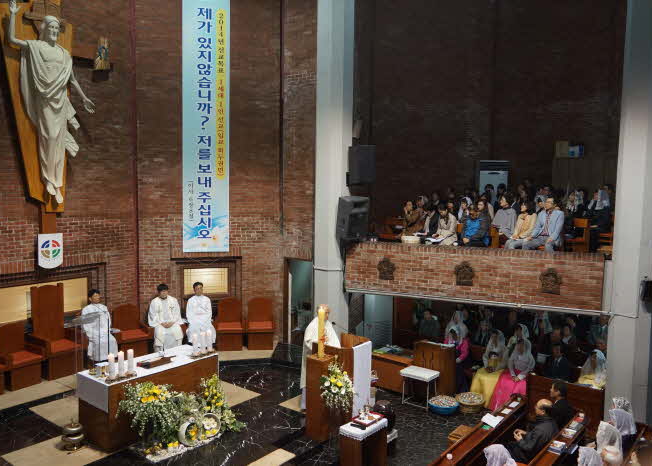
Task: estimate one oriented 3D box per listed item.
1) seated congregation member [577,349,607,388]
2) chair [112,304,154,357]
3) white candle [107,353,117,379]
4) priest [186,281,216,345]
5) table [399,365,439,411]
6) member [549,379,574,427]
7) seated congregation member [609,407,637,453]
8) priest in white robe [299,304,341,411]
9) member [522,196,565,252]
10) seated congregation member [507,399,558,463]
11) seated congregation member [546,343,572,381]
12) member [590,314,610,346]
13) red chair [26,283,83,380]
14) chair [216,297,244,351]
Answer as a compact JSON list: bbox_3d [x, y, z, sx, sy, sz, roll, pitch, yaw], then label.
[{"bbox_3d":[4.334,2.544,8.950,0.550,1.230,0.730,5,6,38],"label":"seated congregation member"},{"bbox_3d":[-3.819,1.919,10.788,0.580,0.930,0.580,-3,6,-37],"label":"chair"},{"bbox_3d":[-2.894,1.803,7.350,0.080,0.320,0.080,-3,6,-37],"label":"white candle"},{"bbox_3d":[-2.505,1.748,10.950,0.580,1.340,0.750,-1,5,-21],"label":"priest"},{"bbox_3d":[1.681,2.755,9.733,0.561,0.542,0.453,5,6,40],"label":"table"},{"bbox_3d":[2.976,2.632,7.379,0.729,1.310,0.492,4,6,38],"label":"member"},{"bbox_3d":[3.730,2.907,7.259,0.700,1.260,0.470,5,6,40],"label":"seated congregation member"},{"bbox_3d":[-0.074,1.960,8.516,0.500,1.690,0.640,4,6,37],"label":"priest in white robe"},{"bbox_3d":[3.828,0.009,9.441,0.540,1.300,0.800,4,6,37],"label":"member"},{"bbox_3d":[2.746,2.842,7.425,0.780,1.290,0.520,4,6,39],"label":"seated congregation member"},{"bbox_3d":[3.923,2.544,9.219,0.512,1.251,0.739,3,5,27],"label":"seated congregation member"},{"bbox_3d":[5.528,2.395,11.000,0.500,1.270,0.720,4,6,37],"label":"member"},{"bbox_3d":[-4.820,1.754,9.625,0.591,1.478,0.680,4,6,35],"label":"red chair"},{"bbox_3d":[-1.978,1.889,11.366,0.552,1.005,0.591,0,5,-7],"label":"chair"}]

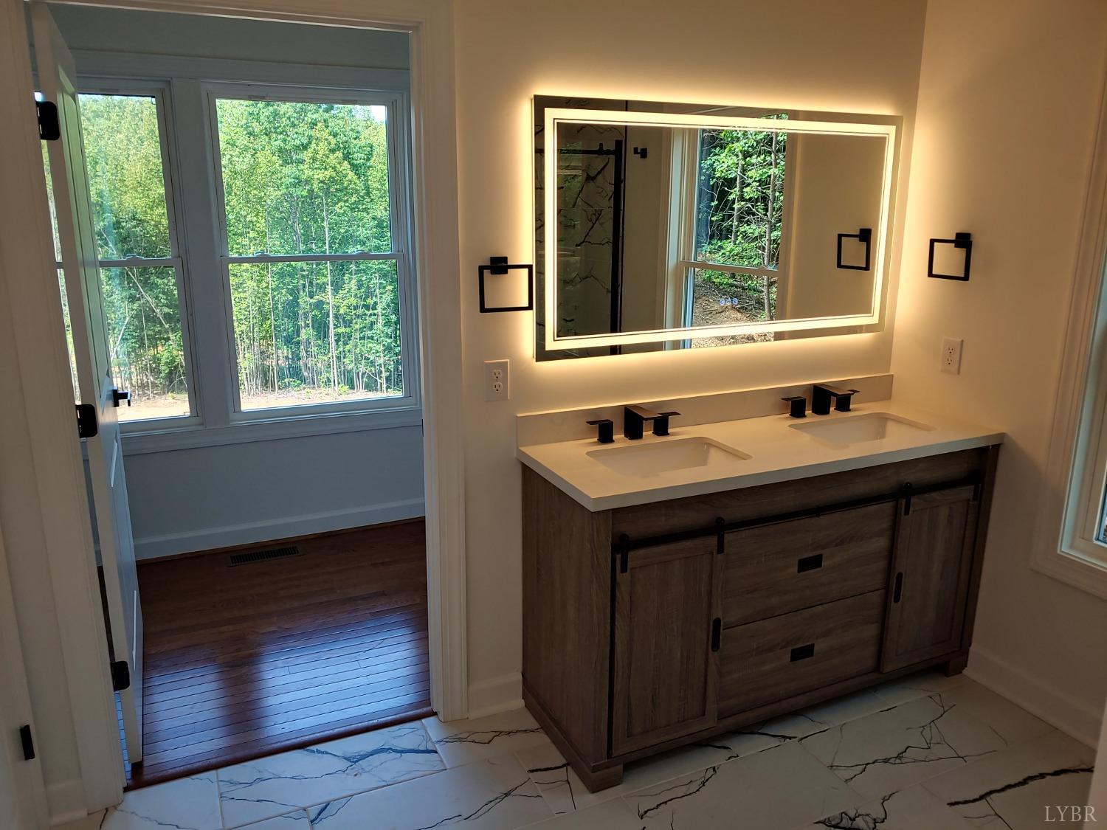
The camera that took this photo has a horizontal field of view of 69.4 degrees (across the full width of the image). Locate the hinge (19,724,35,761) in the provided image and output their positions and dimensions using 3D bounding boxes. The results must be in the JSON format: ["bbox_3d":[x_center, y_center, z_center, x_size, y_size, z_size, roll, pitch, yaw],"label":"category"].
[{"bbox_3d":[-1.307,0.814,1.985,0.018,0.090,0.024,-6,15,-24],"label":"hinge"}]

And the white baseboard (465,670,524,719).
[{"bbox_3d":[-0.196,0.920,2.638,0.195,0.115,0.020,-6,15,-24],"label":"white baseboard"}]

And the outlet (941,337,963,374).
[{"bbox_3d":[1.403,-0.207,2.823,0.008,0.124,0.079,-6,15,-24],"label":"outlet"}]

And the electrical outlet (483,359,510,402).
[{"bbox_3d":[-0.168,-0.100,2.405,0.079,0.124,0.008,-6,15,-24],"label":"electrical outlet"}]

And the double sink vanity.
[{"bbox_3d":[0.694,0.461,2.670,1.549,0.998,0.508,-6,15,-24],"label":"double sink vanity"}]

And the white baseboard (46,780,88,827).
[{"bbox_3d":[-1.304,1.036,2.142,0.090,0.115,0.020,-6,15,-24],"label":"white baseboard"}]

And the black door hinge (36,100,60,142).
[{"bbox_3d":[-1.208,-0.704,1.913,0.045,0.089,0.018,-6,15,-24],"label":"black door hinge"}]

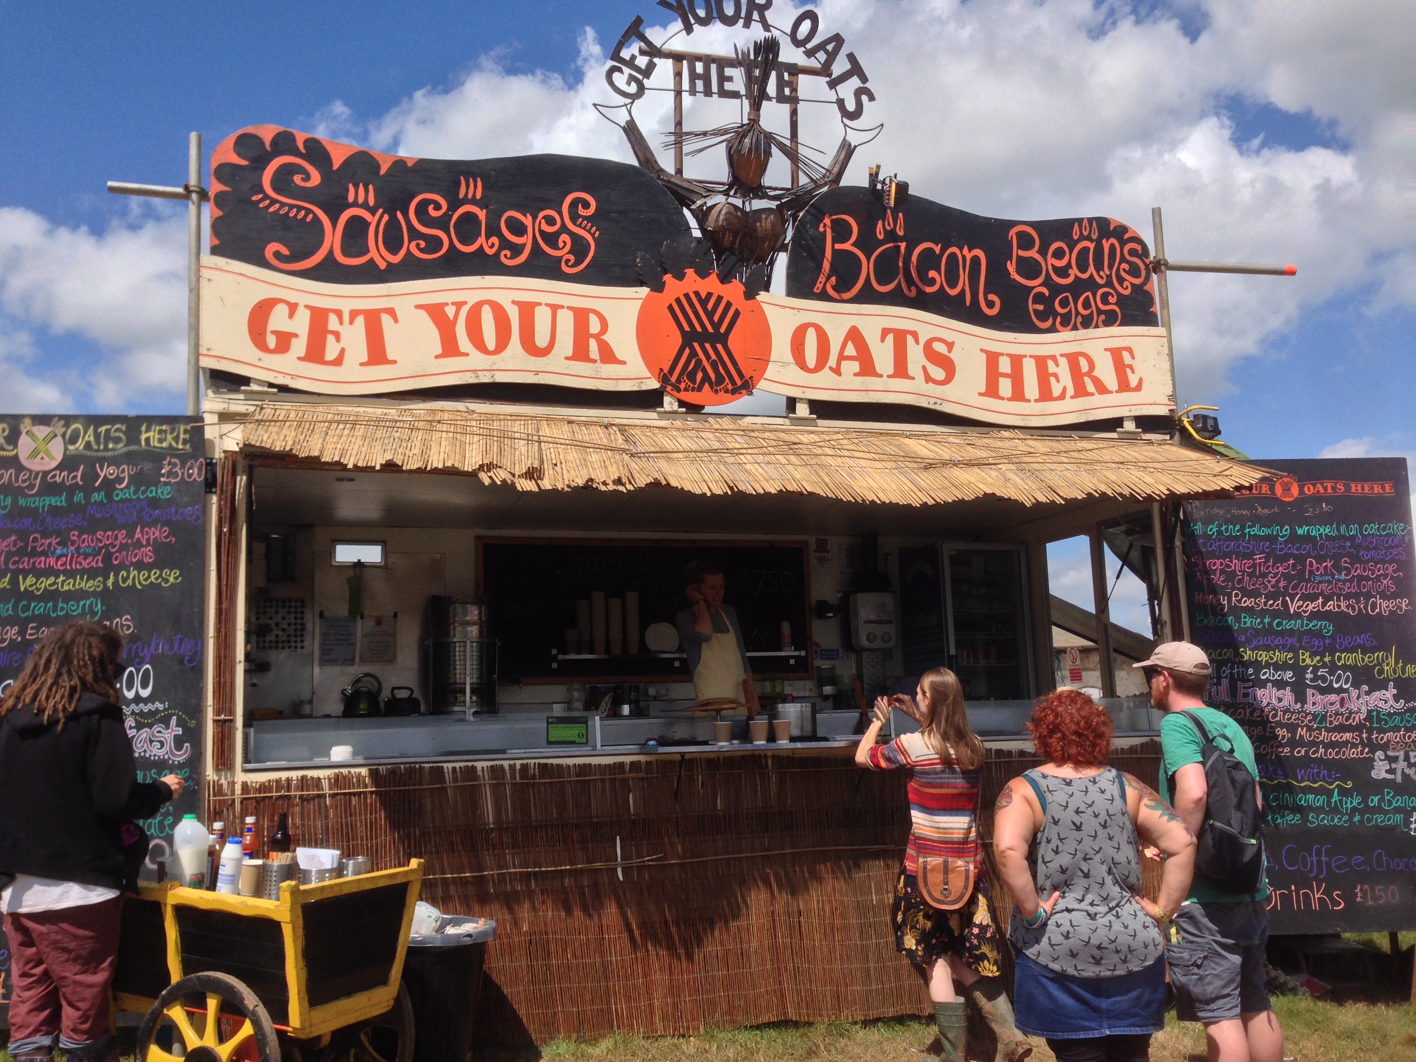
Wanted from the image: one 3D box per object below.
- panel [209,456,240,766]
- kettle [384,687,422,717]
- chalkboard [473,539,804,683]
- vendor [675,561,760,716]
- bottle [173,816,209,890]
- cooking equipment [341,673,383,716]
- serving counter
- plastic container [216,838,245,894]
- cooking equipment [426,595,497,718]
[{"bbox_3d":[-2.138,0.349,5.972,0.115,1.406,0.040,1,-9,-20],"label":"panel"},{"bbox_3d":[-1.723,0.966,7.618,0.203,0.177,0.180,1,-9,-20],"label":"kettle"},{"bbox_3d":[-0.372,0.509,8.689,2.210,0.920,0.035,1,-9,-17],"label":"chalkboard"},{"bbox_3d":[0.057,1.016,7.446,0.450,1.711,0.310,1,-9,-20],"label":"vendor"},{"bbox_3d":[-1.748,1.094,4.561,0.120,0.265,0.110,1,-9,-21],"label":"bottle"},{"bbox_3d":[-1.937,0.921,7.547,0.226,0.252,0.210,1,-9,-20],"label":"cooking equipment"},{"bbox_3d":[0.162,1.009,6.922,4.833,0.230,0.460,1,-9,-20],"label":"serving counter"},{"bbox_3d":[-1.557,1.109,4.405,0.073,0.210,0.073,7,-9,-20],"label":"plastic container"},{"bbox_3d":[-1.416,0.722,7.716,0.364,0.688,0.320,1,-9,-20],"label":"cooking equipment"}]

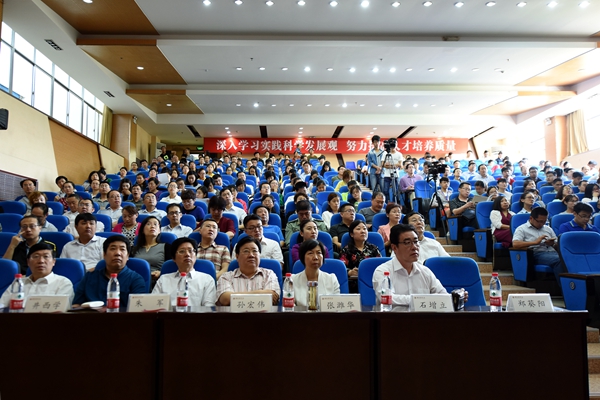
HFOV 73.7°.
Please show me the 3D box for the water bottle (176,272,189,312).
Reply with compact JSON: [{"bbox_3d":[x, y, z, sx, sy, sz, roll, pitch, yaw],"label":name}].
[{"bbox_3d":[-0.687,0.543,2.340,0.066,0.235,0.066,0,-4,0],"label":"water bottle"}]

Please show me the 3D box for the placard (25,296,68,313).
[{"bbox_3d":[-1.321,0.545,2.091,0.225,0.105,0.080,0,-4,0],"label":"placard"}]

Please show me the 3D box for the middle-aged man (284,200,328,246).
[{"bbox_3d":[0.077,0.606,4.721,0.540,1.221,0.750,0,-4,0],"label":"middle-aged man"}]

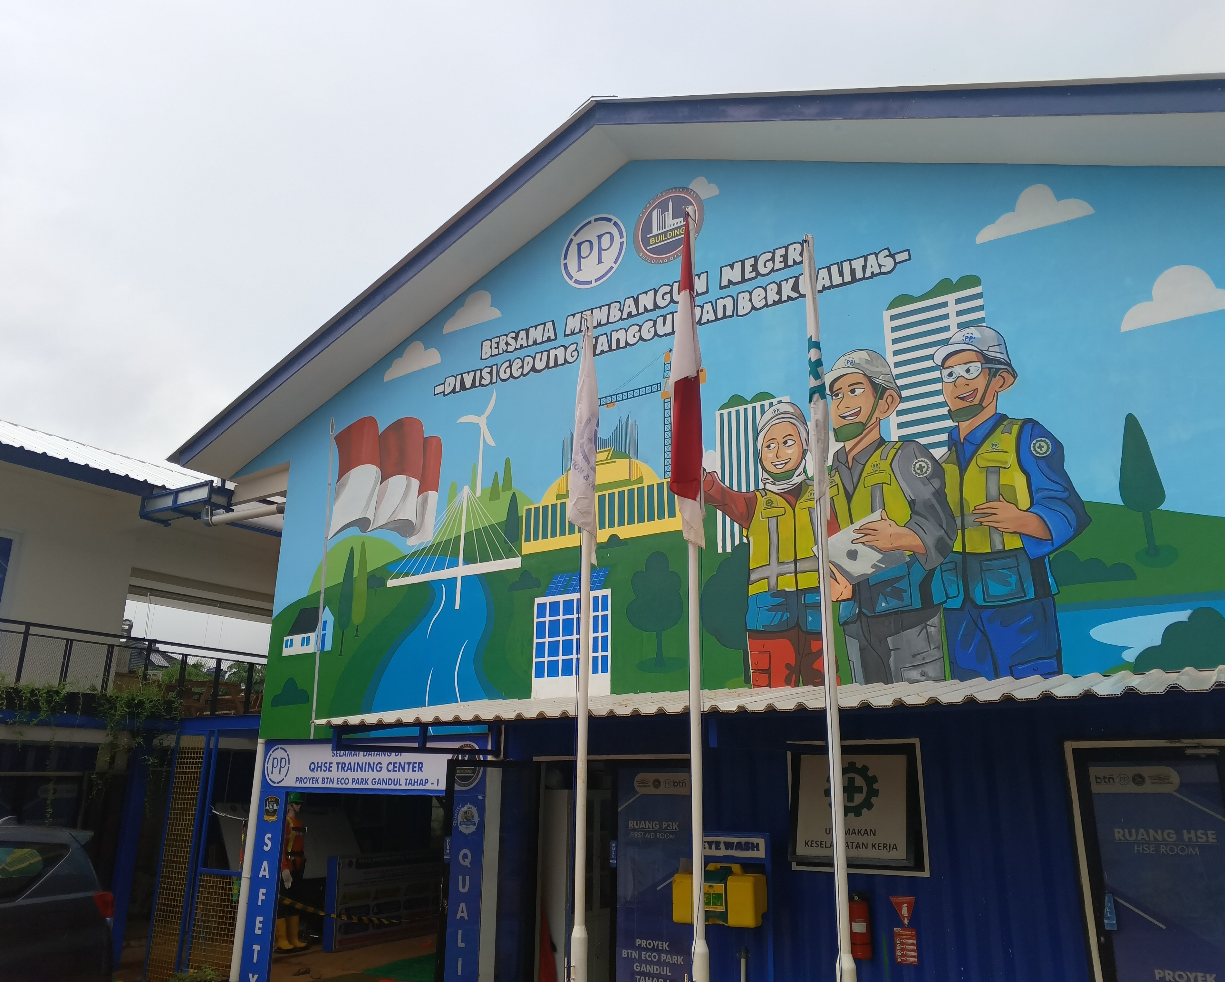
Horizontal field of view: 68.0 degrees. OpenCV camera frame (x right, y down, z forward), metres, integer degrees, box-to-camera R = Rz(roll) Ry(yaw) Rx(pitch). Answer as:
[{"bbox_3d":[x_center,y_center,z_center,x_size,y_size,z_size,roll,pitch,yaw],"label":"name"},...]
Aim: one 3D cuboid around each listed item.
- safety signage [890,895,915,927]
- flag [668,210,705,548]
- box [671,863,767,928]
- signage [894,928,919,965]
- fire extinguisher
[{"bbox_3d":[1.931,2.789,6.023,0.172,0.175,0.010,-10,-20,30],"label":"safety signage"},{"bbox_3d":[0.405,-0.695,5.191,0.190,2.060,0.140,-10,-20,30],"label":"flag"},{"bbox_3d":[0.774,2.894,6.537,0.635,0.400,0.245,-10,-20,30],"label":"box"},{"bbox_3d":[1.931,2.992,5.960,0.146,0.208,0.010,-10,-20,30],"label":"signage"},{"bbox_3d":[1.661,2.901,6.066,0.140,0.405,0.145,-10,-20,30],"label":"fire extinguisher"}]

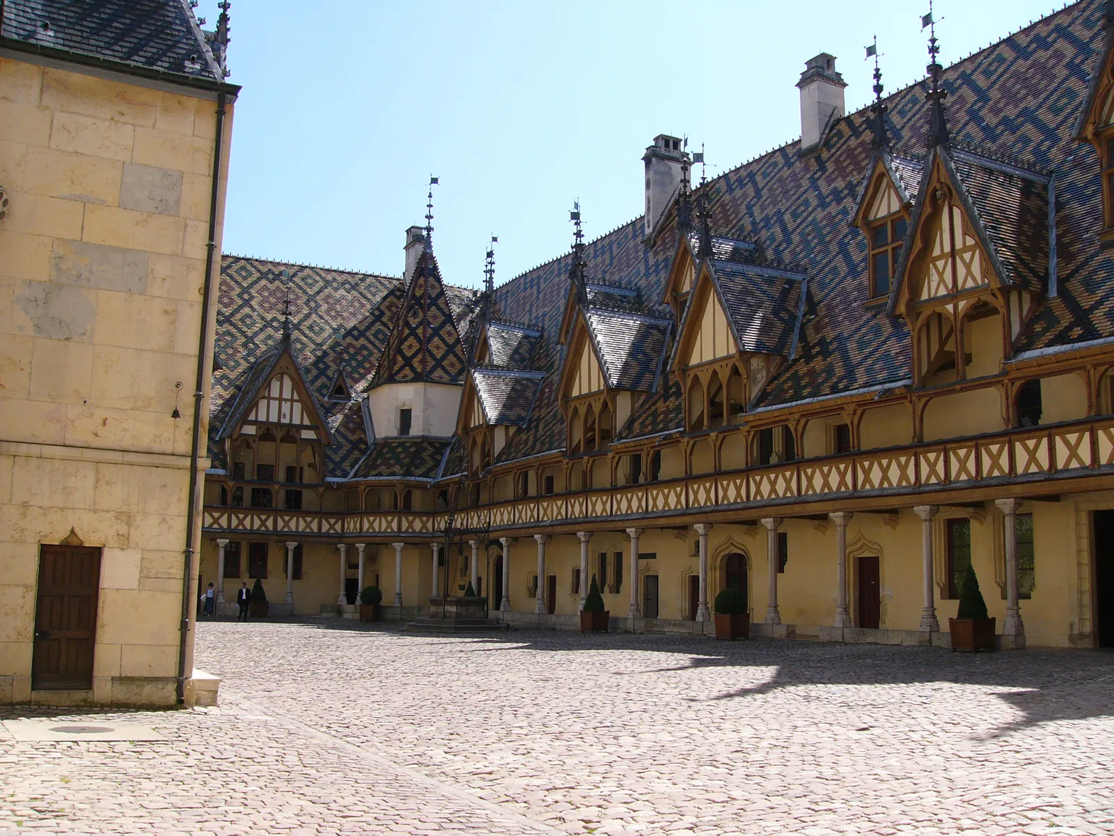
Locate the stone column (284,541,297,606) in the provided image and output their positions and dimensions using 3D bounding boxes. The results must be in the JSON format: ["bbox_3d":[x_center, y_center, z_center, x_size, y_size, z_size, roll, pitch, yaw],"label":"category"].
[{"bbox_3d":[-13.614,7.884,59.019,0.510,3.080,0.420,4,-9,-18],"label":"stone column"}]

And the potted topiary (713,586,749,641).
[{"bbox_3d":[5.262,5.871,34.800,0.870,1.520,0.870,6,-10,-28],"label":"potted topiary"}]

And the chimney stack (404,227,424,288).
[{"bbox_3d":[-9.330,-10.484,76.200,1.000,4.201,1.400,6,-10,-28],"label":"chimney stack"}]

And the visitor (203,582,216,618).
[{"bbox_3d":[-17.753,9.273,59.200,0.580,1.692,0.400,2,-9,-8],"label":"visitor"}]

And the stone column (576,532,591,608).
[{"bbox_3d":[1.101,6.194,46.222,0.510,3.250,0.510,1,-9,0],"label":"stone column"}]

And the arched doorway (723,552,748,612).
[{"bbox_3d":[6.019,5.808,38.993,0.300,2.550,1.280,6,-10,-28],"label":"arched doorway"}]

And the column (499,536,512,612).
[{"bbox_3d":[-2.323,7.098,52.585,0.510,3.250,0.510,1,-9,0],"label":"column"}]

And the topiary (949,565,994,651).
[{"bbox_3d":[9.287,4.234,25.892,0.700,1.940,0.700,6,-10,-28],"label":"topiary"}]

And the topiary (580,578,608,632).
[{"bbox_3d":[1.415,6.876,43.000,0.770,2.125,0.770,6,-10,-28],"label":"topiary"}]

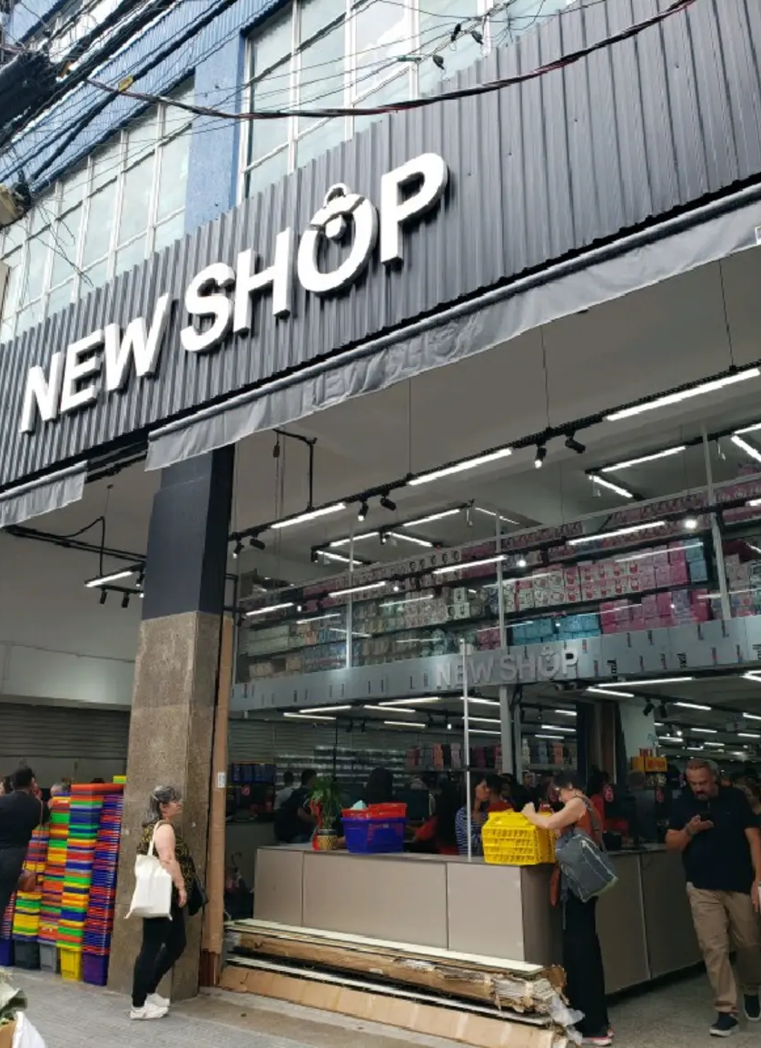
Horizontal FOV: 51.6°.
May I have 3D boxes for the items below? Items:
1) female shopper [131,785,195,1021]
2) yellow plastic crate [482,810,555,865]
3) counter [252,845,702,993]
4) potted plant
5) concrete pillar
[{"bbox_3d":[-1.660,2.828,6.021,0.460,1.580,0.460,5,-19,-13],"label":"female shopper"},{"bbox_3d":[0.996,2.261,5.669,0.400,0.330,0.320,-13,-23,34],"label":"yellow plastic crate"},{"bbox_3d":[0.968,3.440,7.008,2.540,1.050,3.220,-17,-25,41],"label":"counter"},{"bbox_3d":[-0.476,2.556,6.967,0.280,0.600,0.280,0,-19,0],"label":"potted plant"},{"bbox_3d":[-1.848,1.532,7.137,0.830,4.750,0.280,-14,-23,35],"label":"concrete pillar"}]

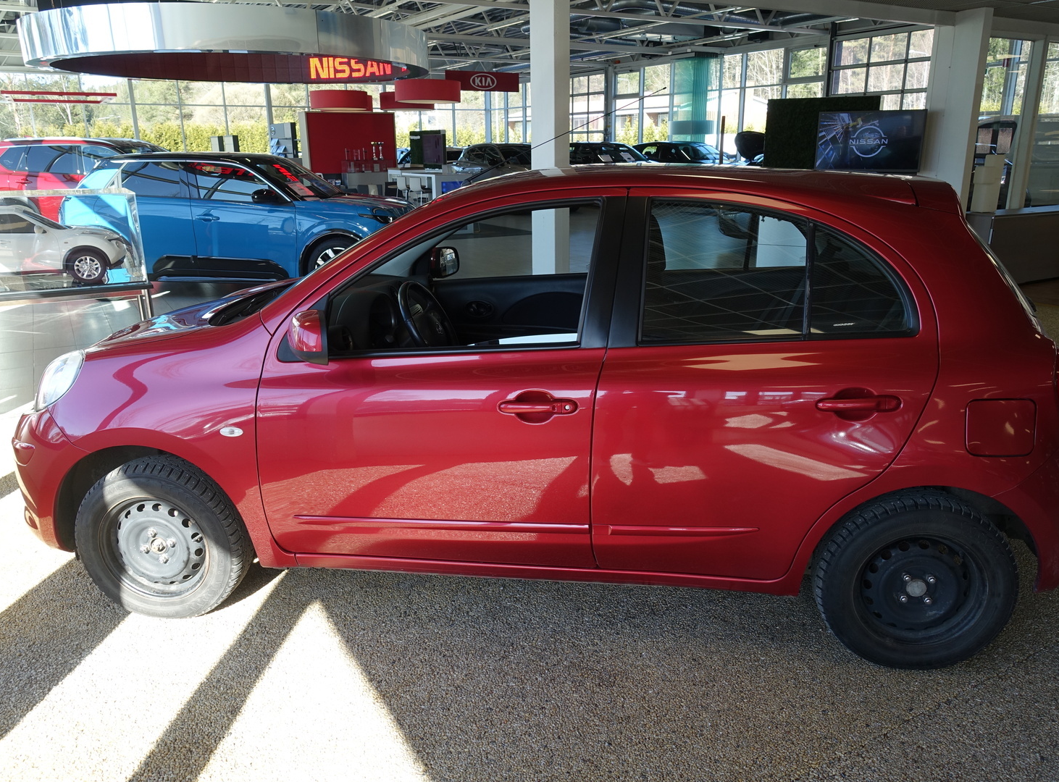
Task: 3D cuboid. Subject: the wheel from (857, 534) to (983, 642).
[{"bbox_3d":[1.177,0.581,2.409,0.375,0.375,0.140,2,17,7],"label":"wheel"}]

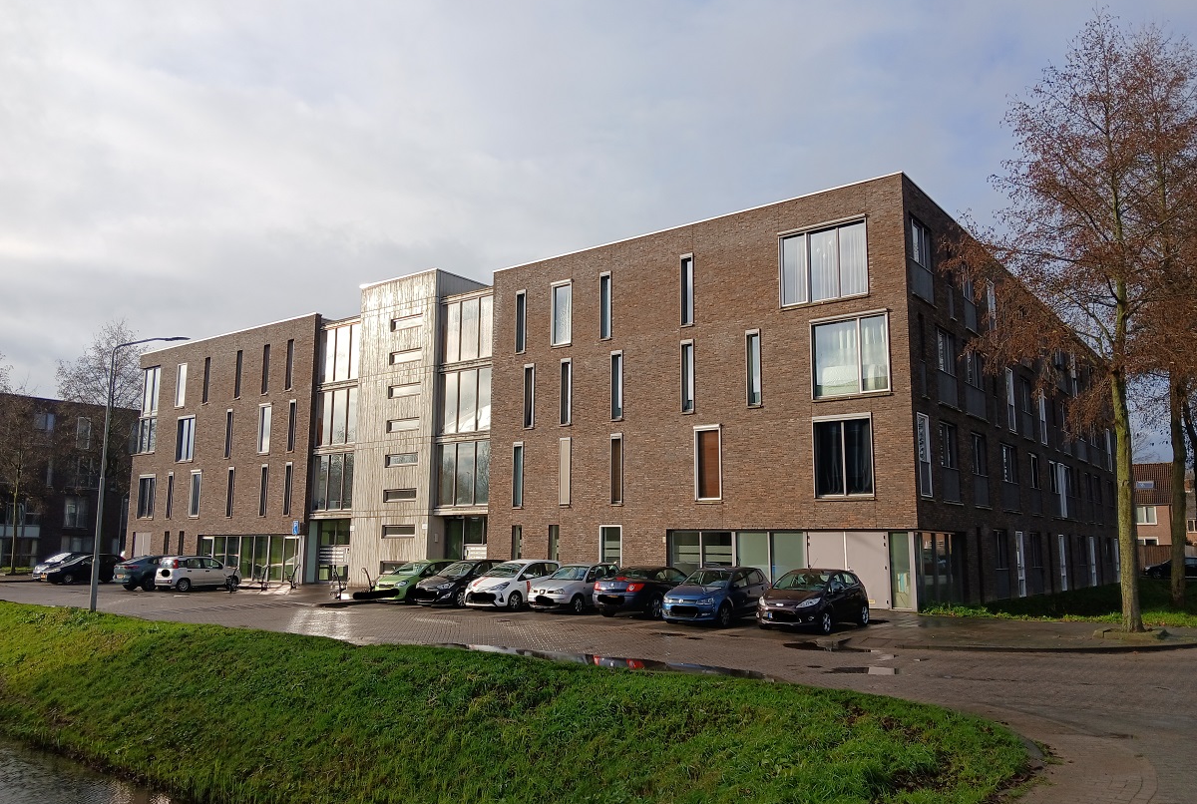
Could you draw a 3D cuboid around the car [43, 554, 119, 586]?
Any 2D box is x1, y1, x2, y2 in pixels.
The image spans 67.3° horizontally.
[{"bbox_3d":[-28.486,9.030,48.955,1.760,1.530,4.050,-4,-10,24],"label":"car"}]

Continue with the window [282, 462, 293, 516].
[{"bbox_3d":[-14.686,4.142,42.520,0.560,2.520,0.140,-6,-11,37],"label":"window"}]

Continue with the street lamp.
[{"bbox_3d":[-13.640,2.021,26.896,0.280,8.260,2.250,-6,-11,37],"label":"street lamp"}]

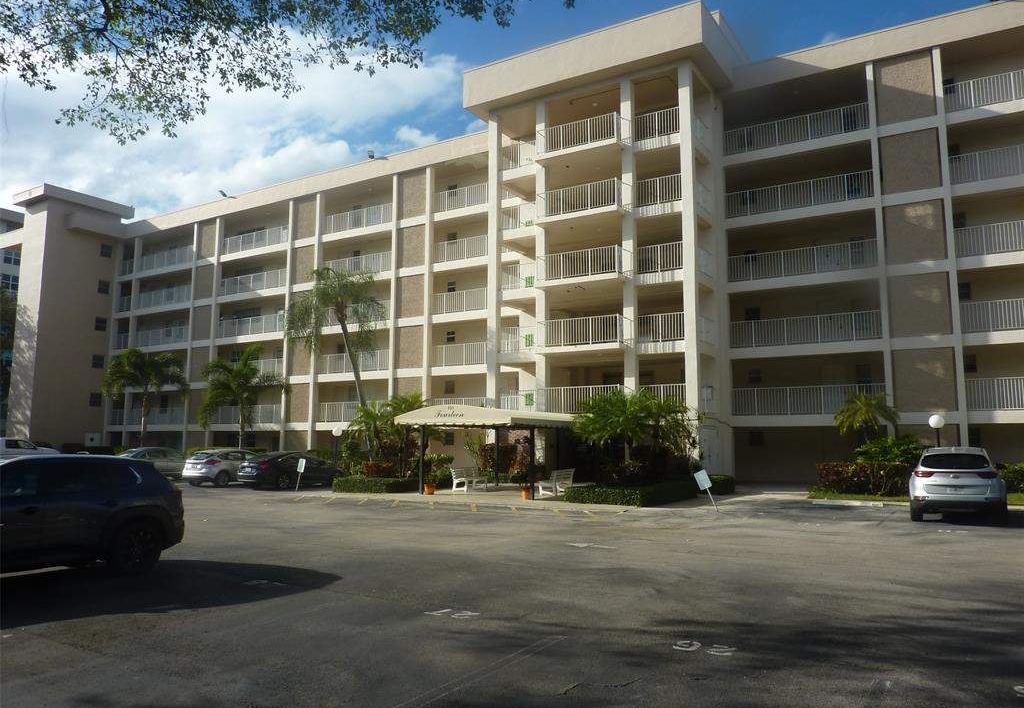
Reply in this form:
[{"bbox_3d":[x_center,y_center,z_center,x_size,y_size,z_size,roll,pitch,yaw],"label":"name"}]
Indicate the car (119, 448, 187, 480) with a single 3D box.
[{"bbox_3d":[-16.320,5.027,33.743,1.830,1.470,4.700,-4,-8,31],"label":"car"}]

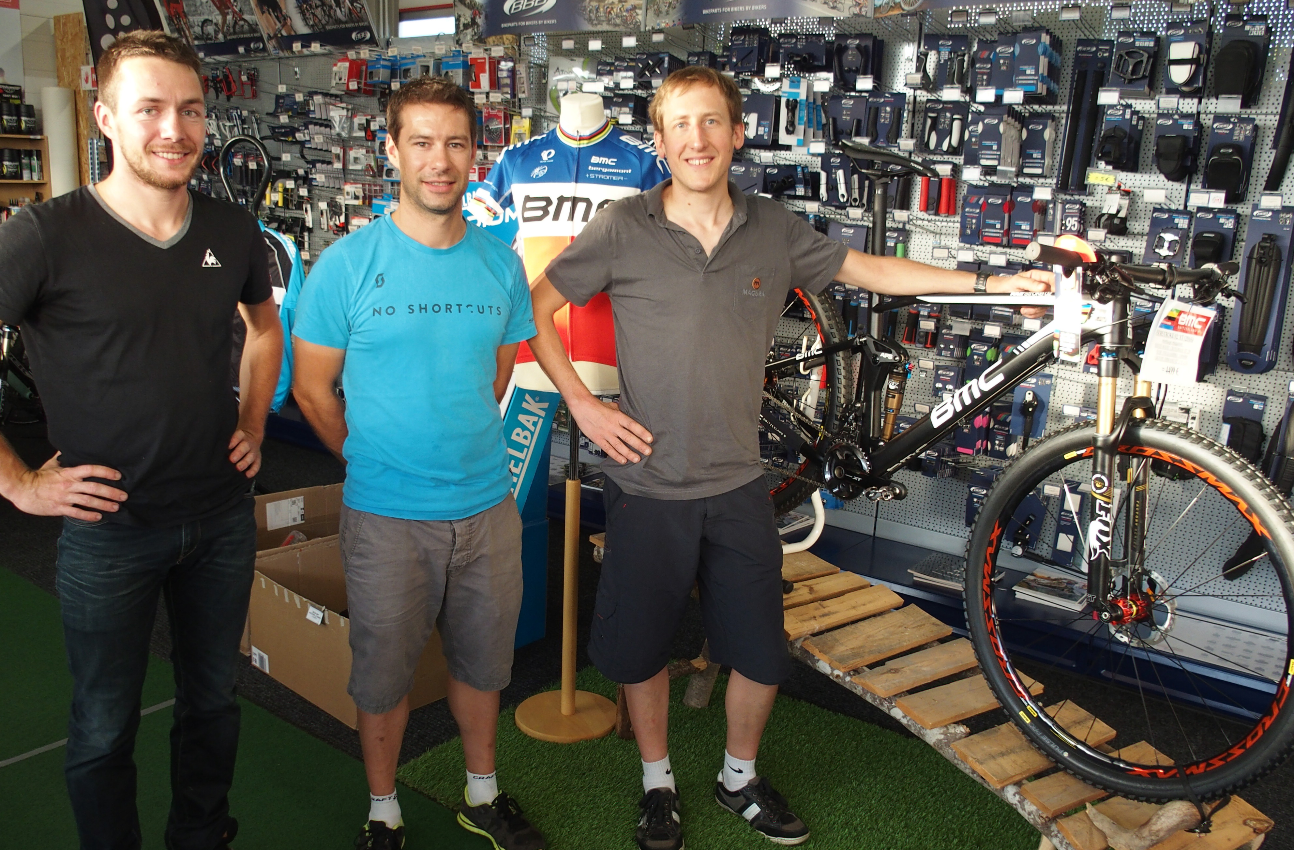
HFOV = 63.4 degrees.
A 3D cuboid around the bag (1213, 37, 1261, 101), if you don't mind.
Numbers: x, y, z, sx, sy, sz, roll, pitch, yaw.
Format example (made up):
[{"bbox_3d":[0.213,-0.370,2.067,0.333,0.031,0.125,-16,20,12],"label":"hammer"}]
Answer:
[{"bbox_3d":[1.812,-1.090,3.211,0.115,0.180,0.090,11,16,33],"label":"bag"}]

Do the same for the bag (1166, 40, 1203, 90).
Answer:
[{"bbox_3d":[1.692,-1.133,3.299,0.085,0.140,0.070,11,16,33],"label":"bag"}]

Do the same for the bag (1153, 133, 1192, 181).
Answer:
[{"bbox_3d":[1.682,-0.853,3.351,0.095,0.145,0.080,11,16,33],"label":"bag"}]

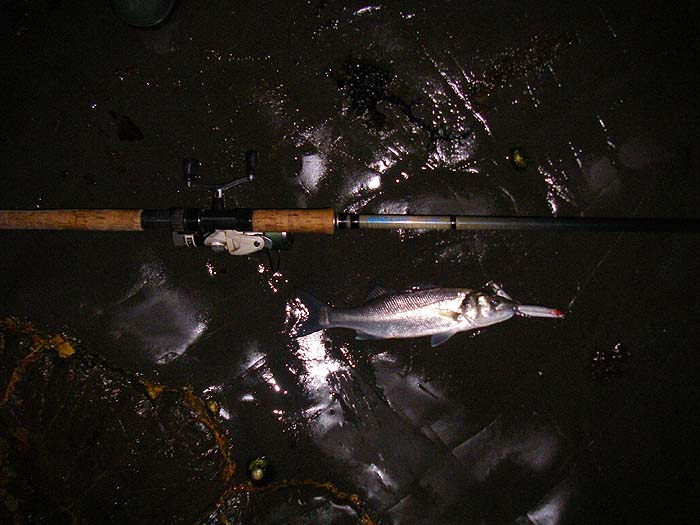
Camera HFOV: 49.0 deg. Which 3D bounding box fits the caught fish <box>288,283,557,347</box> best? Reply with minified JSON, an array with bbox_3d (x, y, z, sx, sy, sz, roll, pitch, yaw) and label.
[{"bbox_3d":[0.096,0.064,0.950,0.330,0.042,0.077,-2,87,0],"label":"caught fish"}]

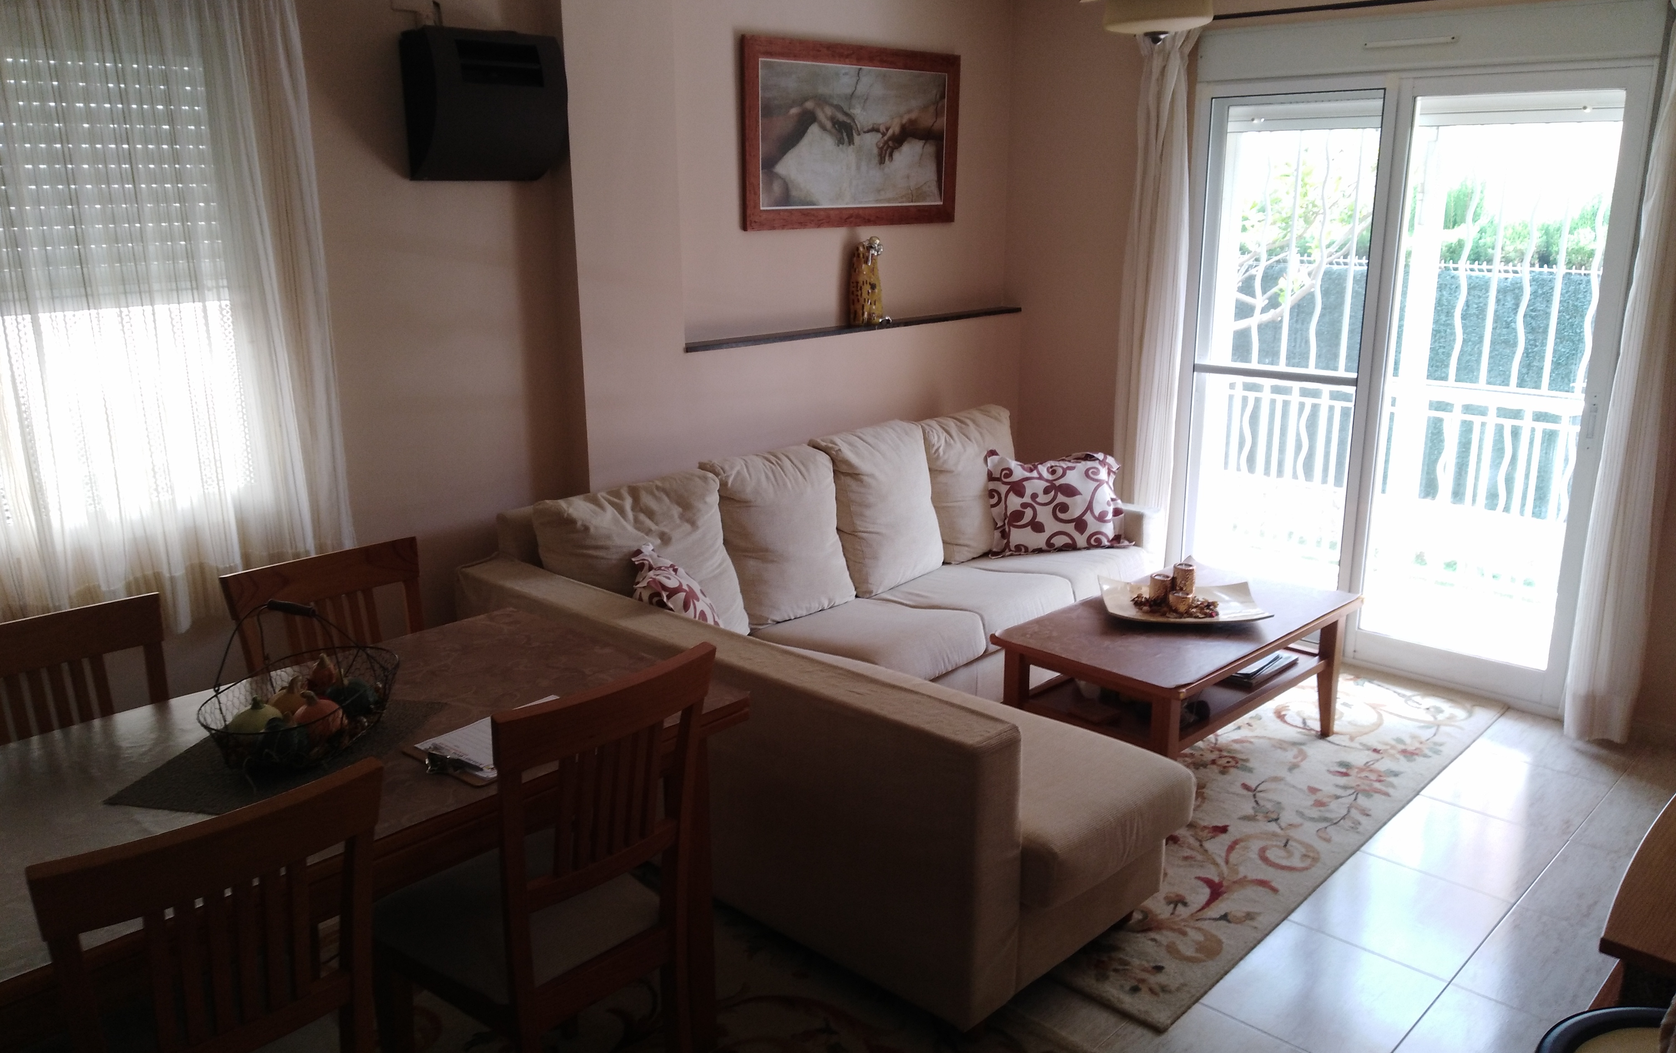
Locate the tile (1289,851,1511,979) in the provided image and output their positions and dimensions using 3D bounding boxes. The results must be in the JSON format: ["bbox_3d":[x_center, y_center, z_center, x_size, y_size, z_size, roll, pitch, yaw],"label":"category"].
[{"bbox_3d":[1.339,0.931,3.065,0.440,0.011,0.446,13,20,43],"label":"tile"}]

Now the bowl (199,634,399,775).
[{"bbox_3d":[-0.928,0.312,2.195,0.257,0.104,0.390,2,15,11],"label":"bowl"}]

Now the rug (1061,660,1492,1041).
[{"bbox_3d":[0.879,0.677,3.869,1.542,0.014,2.219,14,21,43],"label":"rug"}]

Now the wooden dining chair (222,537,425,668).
[{"bbox_3d":[-0.914,0.559,2.594,0.484,0.959,0.425,14,21,43],"label":"wooden dining chair"}]

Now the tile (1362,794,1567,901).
[{"bbox_3d":[1.645,0.850,3.370,0.440,0.011,0.446,13,20,43],"label":"tile"}]

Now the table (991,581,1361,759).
[{"bbox_3d":[1.034,0.491,3.823,0.632,0.454,1.087,13,20,43],"label":"table"}]

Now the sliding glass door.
[{"bbox_3d":[1.827,-0.475,4.277,1.428,1.996,0.089,14,21,43],"label":"sliding glass door"}]

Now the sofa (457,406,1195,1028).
[{"bbox_3d":[0.354,0.276,3.762,1.878,0.860,2.095,14,21,43],"label":"sofa"}]

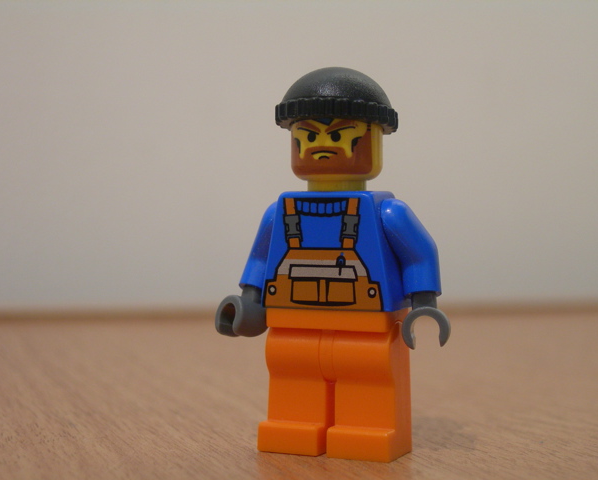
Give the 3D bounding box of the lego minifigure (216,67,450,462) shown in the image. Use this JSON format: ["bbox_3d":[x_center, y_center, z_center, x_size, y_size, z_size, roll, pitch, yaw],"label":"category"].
[{"bbox_3d":[0.004,0.002,0.147,0.026,0.043,0.014,1,2,24],"label":"lego minifigure"}]

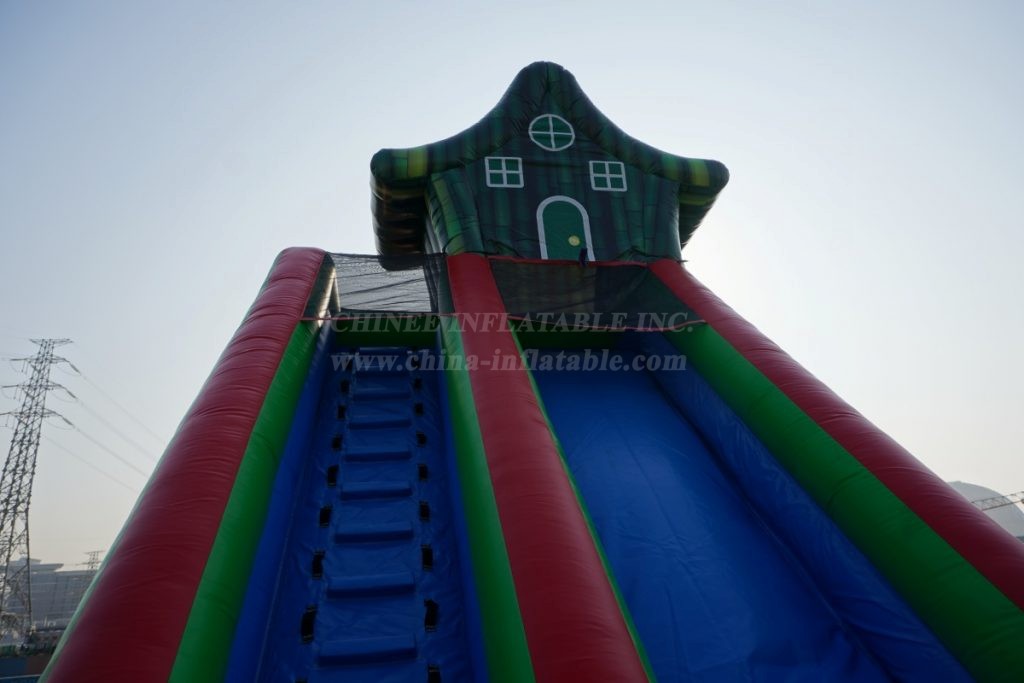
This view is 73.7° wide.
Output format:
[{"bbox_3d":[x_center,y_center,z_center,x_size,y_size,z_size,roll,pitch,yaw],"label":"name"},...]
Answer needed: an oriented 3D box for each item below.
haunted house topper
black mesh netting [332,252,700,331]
[{"bbox_3d":[0.328,-1.631,8.184,3.860,2.530,2.000,0,-21,-9],"label":"haunted house topper"},{"bbox_3d":[-0.127,-0.501,6.334,3.248,1.334,1.160,-1,-22,-8],"label":"black mesh netting"}]

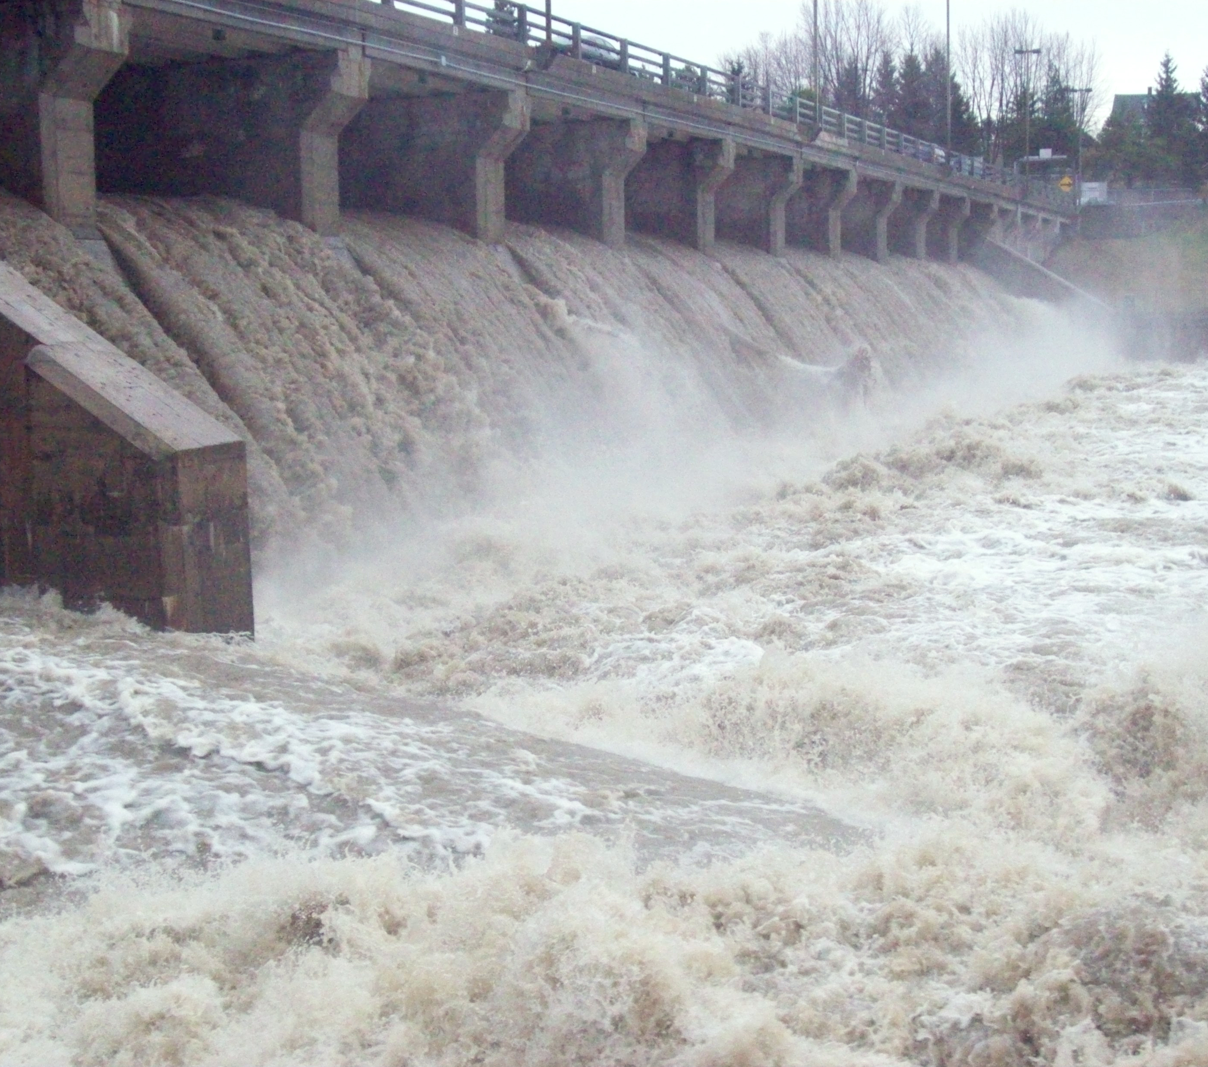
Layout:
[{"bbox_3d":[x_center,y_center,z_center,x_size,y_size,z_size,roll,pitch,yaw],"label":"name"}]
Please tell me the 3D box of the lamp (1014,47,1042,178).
[{"bbox_3d":[30.378,-29.900,132.500,1.850,9.900,0.400,2,8,22],"label":"lamp"}]

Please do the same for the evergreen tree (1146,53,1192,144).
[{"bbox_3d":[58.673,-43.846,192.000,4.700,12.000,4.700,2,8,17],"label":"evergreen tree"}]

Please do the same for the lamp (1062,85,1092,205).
[{"bbox_3d":[40.241,-32.928,157.000,2.300,10.100,0.400,2,8,22],"label":"lamp"}]

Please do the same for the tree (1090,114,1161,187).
[{"bbox_3d":[48.530,-35.609,172.000,6.400,6.900,6.200,1,7,16],"label":"tree"}]

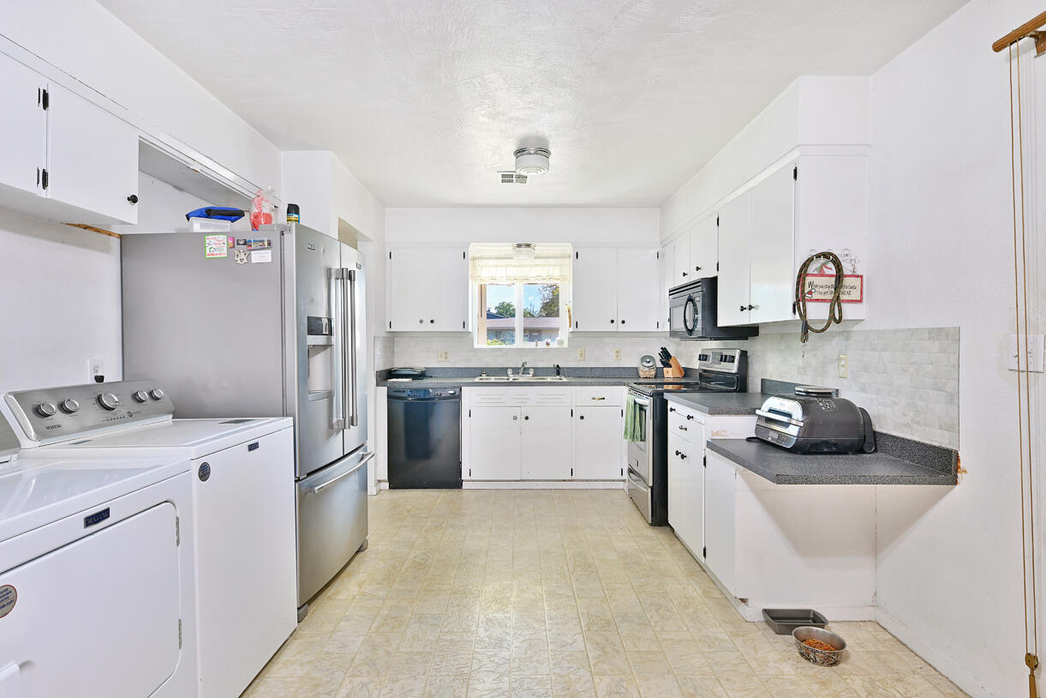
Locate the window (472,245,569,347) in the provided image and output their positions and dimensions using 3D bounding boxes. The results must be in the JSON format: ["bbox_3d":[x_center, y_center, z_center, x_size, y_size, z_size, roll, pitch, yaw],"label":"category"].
[{"bbox_3d":[-0.024,-0.507,5.165,0.920,0.980,0.120,0,1,0],"label":"window"}]

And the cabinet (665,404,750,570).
[{"bbox_3d":[1.236,0.730,3.171,0.625,0.835,0.750,0,1,0],"label":"cabinet"}]

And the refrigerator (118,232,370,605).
[{"bbox_3d":[-1.360,0.313,2.900,0.870,1.750,0.850,0,0,4],"label":"refrigerator"}]

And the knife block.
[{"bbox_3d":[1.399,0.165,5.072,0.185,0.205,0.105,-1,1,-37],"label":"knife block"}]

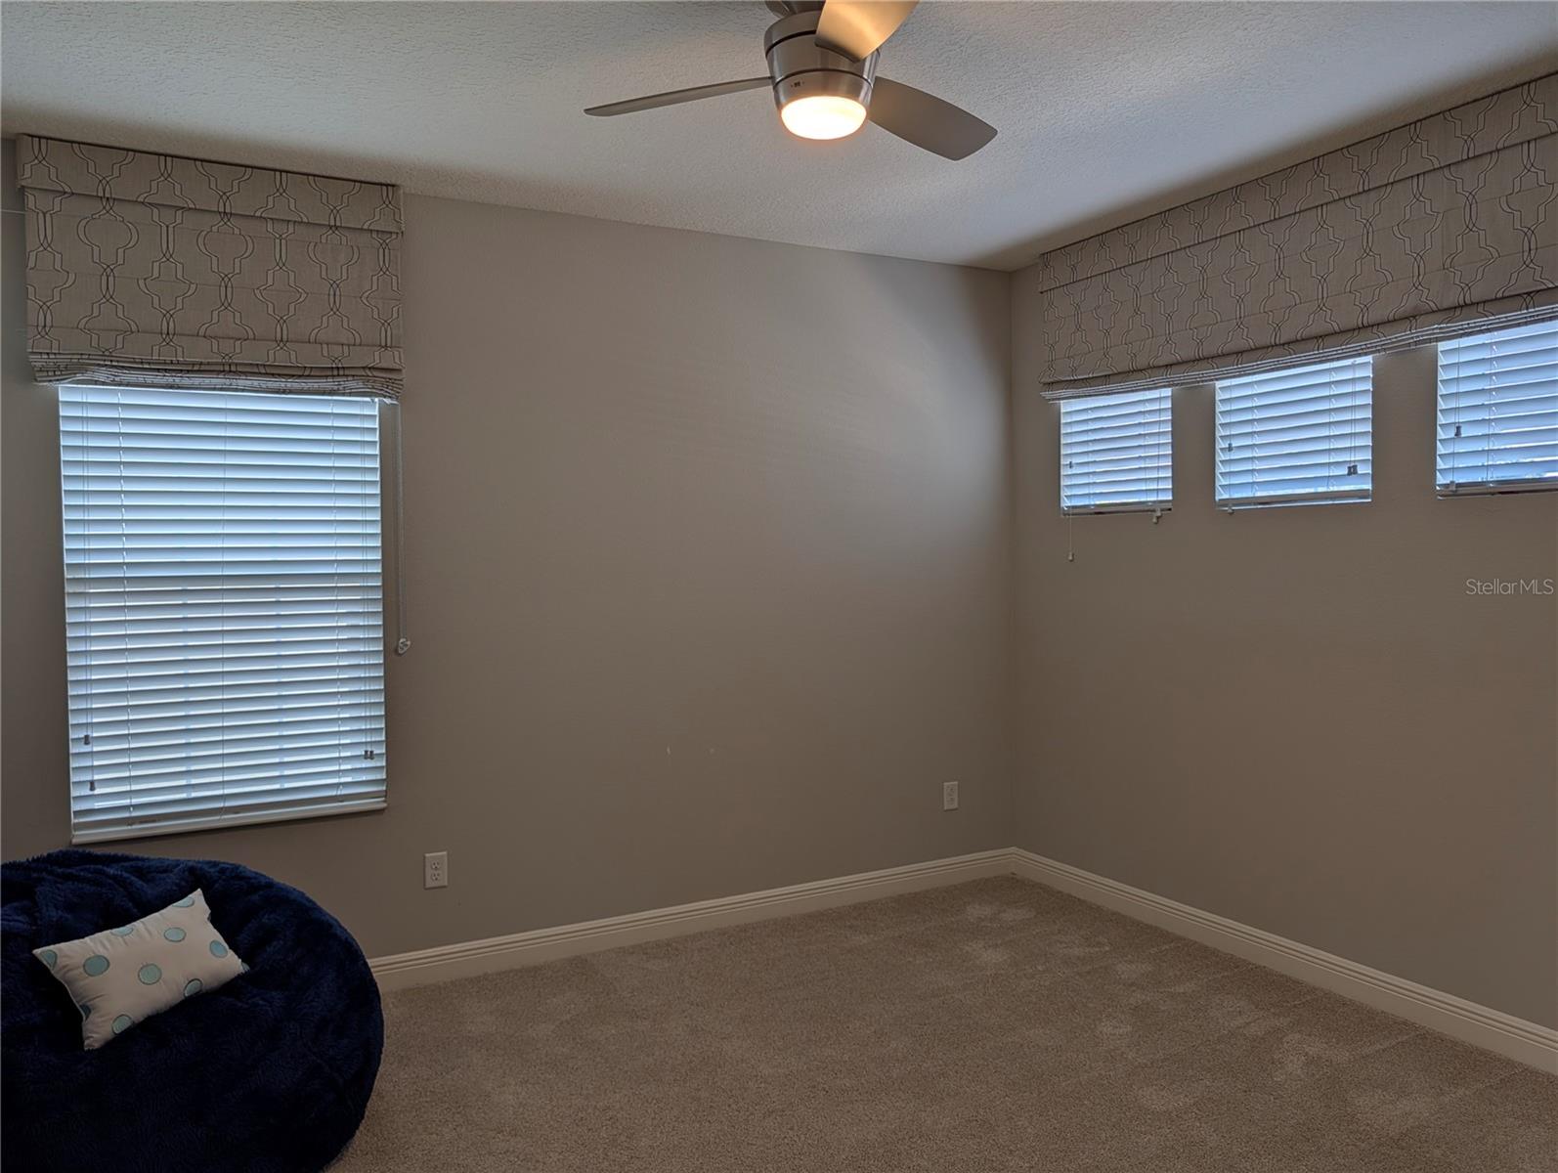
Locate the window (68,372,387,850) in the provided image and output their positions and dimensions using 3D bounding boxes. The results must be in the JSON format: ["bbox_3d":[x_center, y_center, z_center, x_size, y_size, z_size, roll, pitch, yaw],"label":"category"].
[{"bbox_3d":[-1.737,0.057,3.445,0.897,1.393,0.095,-2,2,-28],"label":"window"}]

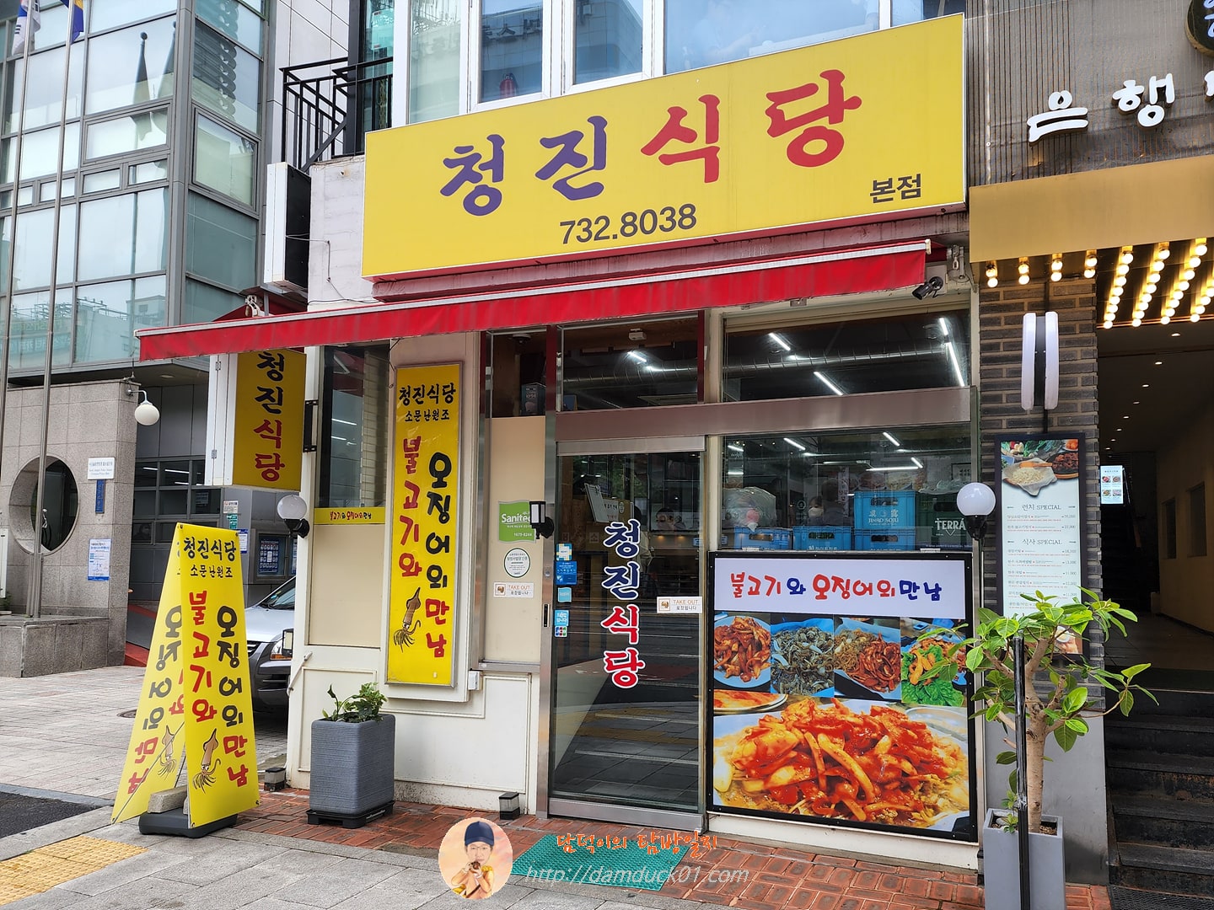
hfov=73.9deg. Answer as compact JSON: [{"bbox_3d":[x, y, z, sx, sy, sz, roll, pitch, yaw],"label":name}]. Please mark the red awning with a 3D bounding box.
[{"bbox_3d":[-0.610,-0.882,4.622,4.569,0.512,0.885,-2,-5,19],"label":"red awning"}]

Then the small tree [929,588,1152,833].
[{"bbox_3d":[1.802,1.054,3.350,0.820,1.000,0.750,-2,-5,19],"label":"small tree"}]

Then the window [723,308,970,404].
[{"bbox_3d":[1.294,-0.556,4.470,1.336,0.477,0.070,-2,-5,19],"label":"window"}]

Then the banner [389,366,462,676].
[{"bbox_3d":[-1.215,0.449,5.461,0.516,2.157,0.070,-2,-7,20],"label":"banner"}]

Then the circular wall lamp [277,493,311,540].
[{"bbox_3d":[-2.067,0.404,5.320,0.175,0.290,0.235,-2,-5,19],"label":"circular wall lamp"}]

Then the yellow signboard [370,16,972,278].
[{"bbox_3d":[0.146,-1.825,5.126,3.878,1.072,0.180,-2,-7,20],"label":"yellow signboard"}]

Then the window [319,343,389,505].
[{"bbox_3d":[-1.864,-0.229,5.901,0.617,1.242,0.060,-2,-7,20],"label":"window"}]

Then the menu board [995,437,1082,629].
[{"bbox_3d":[2.312,0.471,4.275,0.418,1.169,0.050,-2,-7,20],"label":"menu board"}]

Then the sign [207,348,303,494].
[{"bbox_3d":[-2.237,-0.243,5.167,0.210,0.914,0.600,-2,-5,19],"label":"sign"}]

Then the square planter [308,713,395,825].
[{"bbox_3d":[-1.515,1.854,4.818,0.340,0.575,0.345,-2,-5,20],"label":"square planter"}]

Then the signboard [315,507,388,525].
[{"bbox_3d":[-1.853,0.441,5.800,0.623,0.119,0.015,-2,-7,20],"label":"signboard"}]

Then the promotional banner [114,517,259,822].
[{"bbox_3d":[-2.548,1.299,4.940,0.550,1.770,0.580,-2,-5,12],"label":"promotional banner"}]

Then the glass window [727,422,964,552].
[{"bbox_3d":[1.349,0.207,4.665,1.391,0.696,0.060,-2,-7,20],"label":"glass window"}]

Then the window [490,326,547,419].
[{"bbox_3d":[-0.599,-0.555,5.457,0.399,0.600,0.050,-2,-7,20],"label":"window"}]

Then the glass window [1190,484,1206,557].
[{"bbox_3d":[4.912,0.540,6.700,0.060,0.600,0.400,-2,-5,19],"label":"glass window"}]

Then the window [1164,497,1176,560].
[{"bbox_3d":[6.769,0.895,9.700,0.050,0.700,0.680,-2,-7,24],"label":"window"}]

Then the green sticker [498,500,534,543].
[{"bbox_3d":[-0.596,0.443,5.344,0.269,0.270,0.010,-2,-7,20],"label":"green sticker"}]

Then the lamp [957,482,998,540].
[{"bbox_3d":[1.958,0.303,4.272,0.190,0.310,0.230,-2,-7,20],"label":"lamp"}]

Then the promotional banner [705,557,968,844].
[{"bbox_3d":[1.213,1.241,4.286,1.348,1.425,0.030,-2,-5,19],"label":"promotional banner"}]

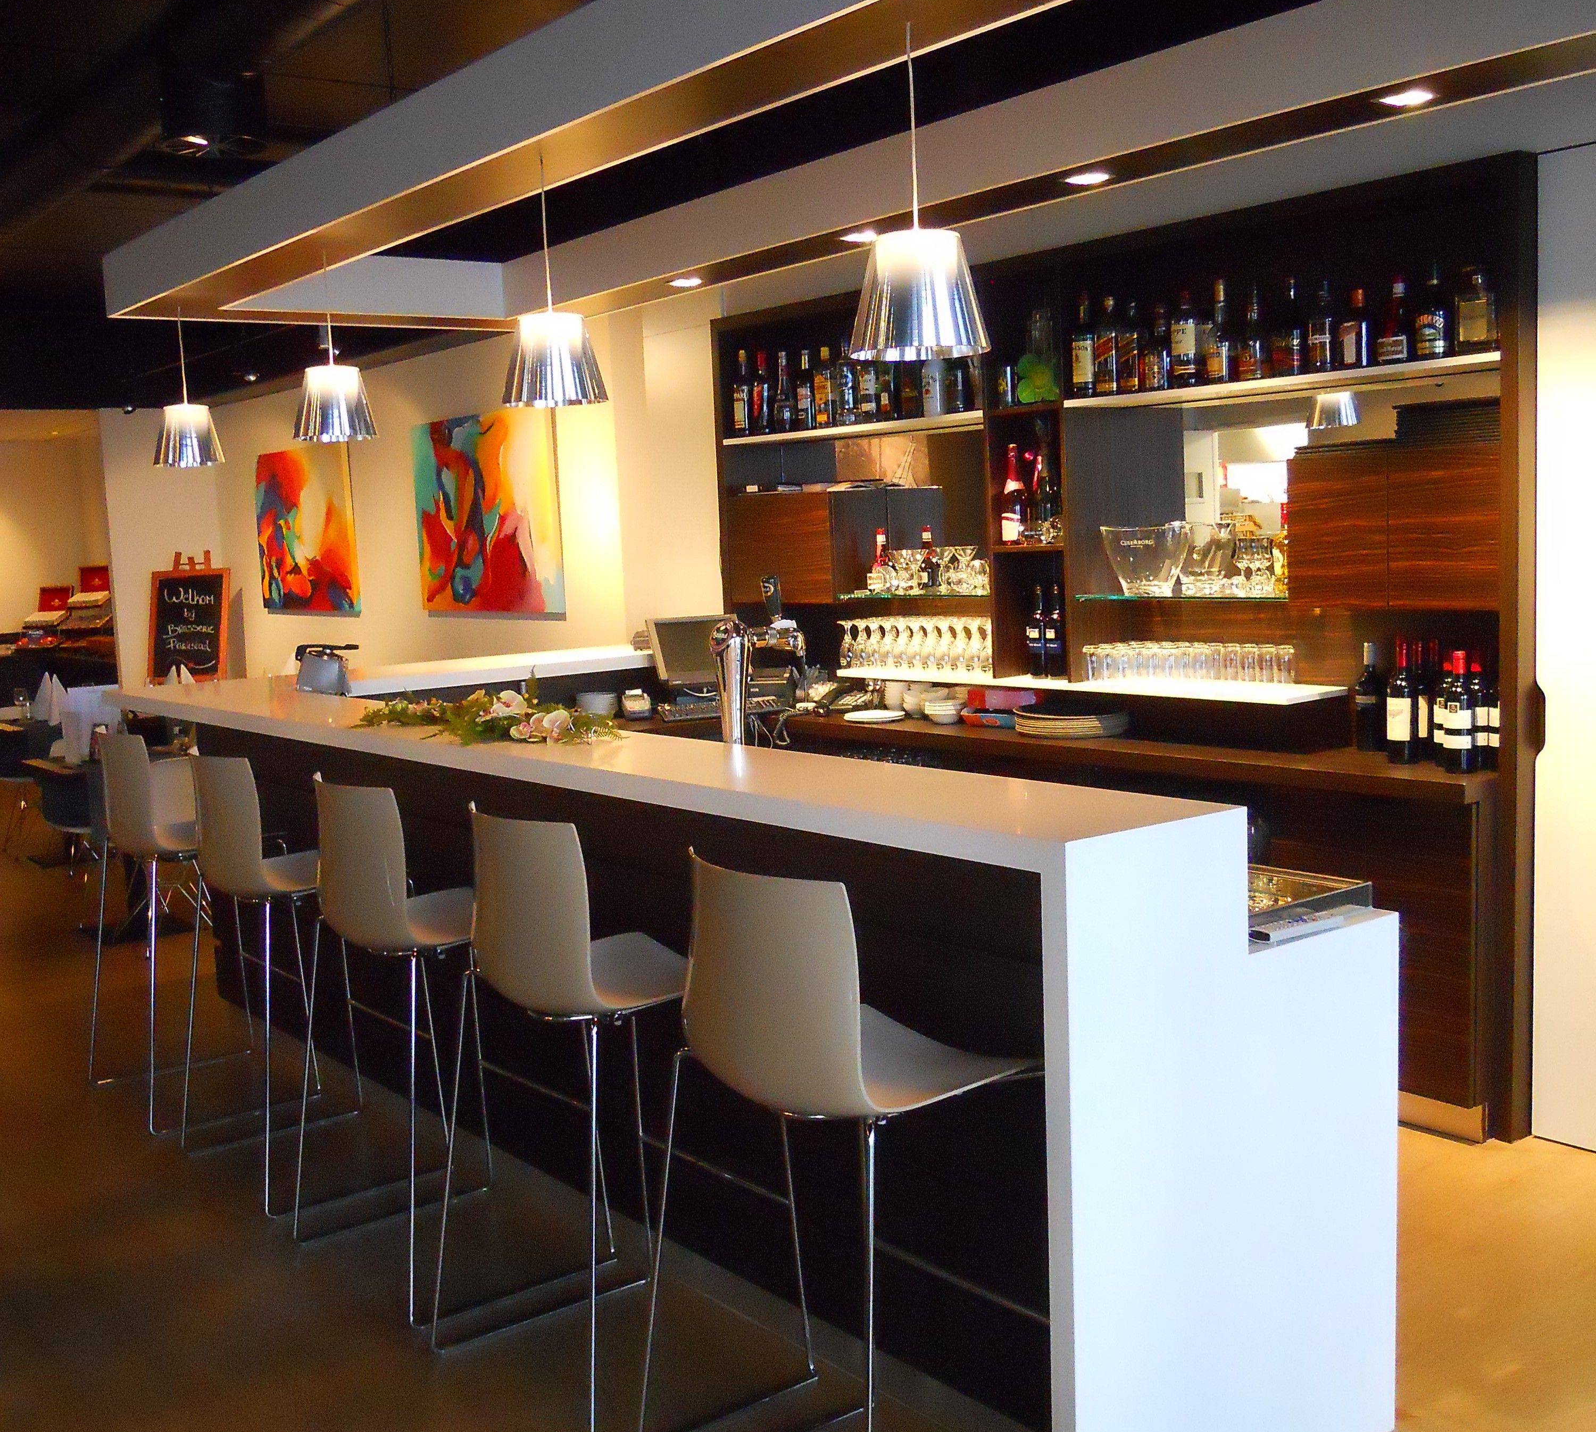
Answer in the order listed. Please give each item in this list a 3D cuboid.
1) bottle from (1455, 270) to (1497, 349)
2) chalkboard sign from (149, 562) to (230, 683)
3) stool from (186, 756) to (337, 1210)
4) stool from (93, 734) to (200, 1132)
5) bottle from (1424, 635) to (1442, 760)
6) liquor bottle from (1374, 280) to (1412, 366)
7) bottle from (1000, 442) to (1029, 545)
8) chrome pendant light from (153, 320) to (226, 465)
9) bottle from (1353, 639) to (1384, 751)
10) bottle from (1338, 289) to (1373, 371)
[{"bbox_3d":[1.652,-0.984,4.192,0.086,0.214,0.099,-7,7,-37],"label":"bottle"},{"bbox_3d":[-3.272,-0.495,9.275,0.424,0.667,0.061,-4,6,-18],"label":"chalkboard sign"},{"bbox_3d":[-1.292,0.627,4.489,0.527,1.093,0.613,-6,7,-38],"label":"stool"},{"bbox_3d":[-1.742,0.556,4.999,0.515,1.071,0.576,-7,7,-37],"label":"stool"},{"bbox_3d":[1.731,-0.044,4.691,0.075,0.330,0.075,-6,7,-38],"label":"bottle"},{"bbox_3d":[1.567,-1.044,4.538,0.088,0.221,0.088,-6,7,-38],"label":"liquor bottle"},{"bbox_3d":[0.700,-0.719,5.587,0.086,0.333,0.086,0,6,23],"label":"bottle"},{"bbox_3d":[-2.025,-1.067,5.681,0.234,0.468,0.234,-7,7,-37],"label":"chrome pendant light"},{"bbox_3d":[1.651,-0.061,4.969,0.075,0.315,0.075,-6,7,-38],"label":"bottle"},{"bbox_3d":[1.496,-1.044,4.630,0.078,0.207,0.078,-6,7,-38],"label":"bottle"}]

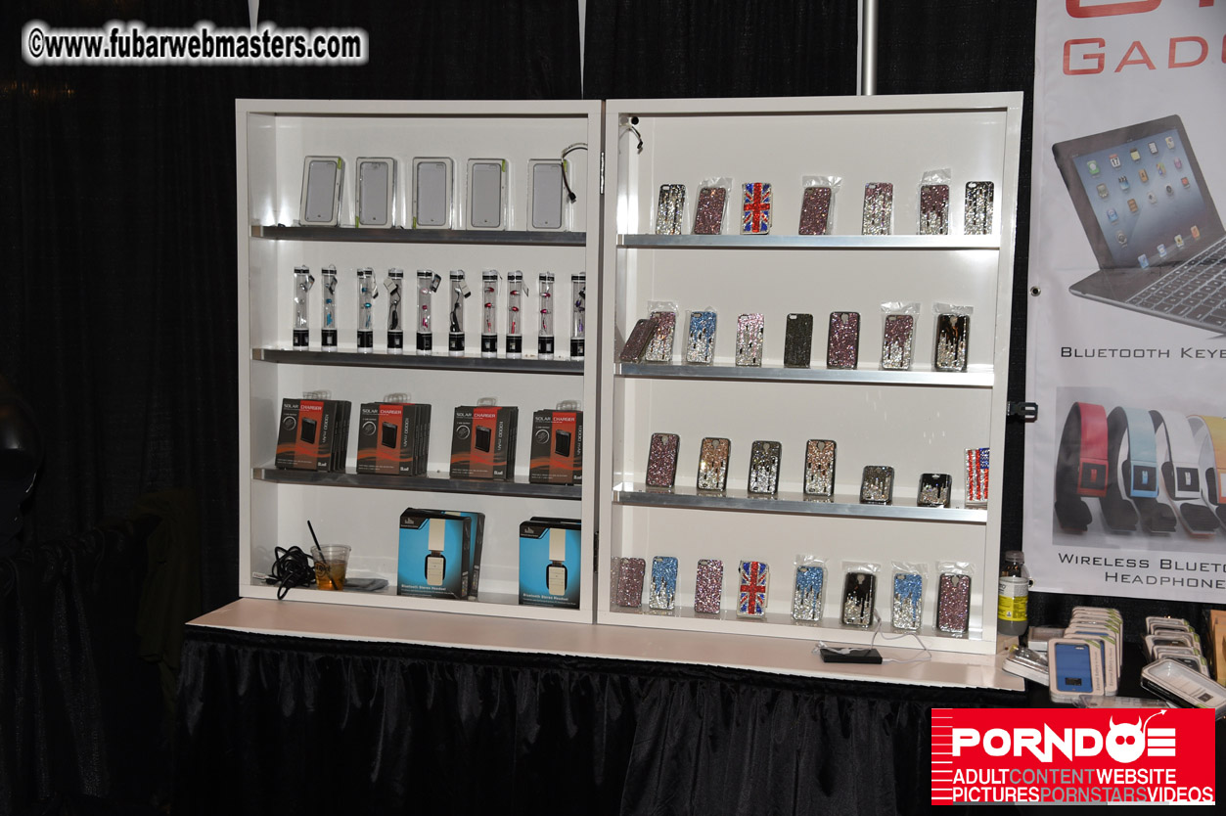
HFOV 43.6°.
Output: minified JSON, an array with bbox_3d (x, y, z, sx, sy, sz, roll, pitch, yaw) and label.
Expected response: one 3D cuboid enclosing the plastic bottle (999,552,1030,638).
[{"bbox_3d":[0.933,0.430,3.559,0.067,0.192,0.067,3,6,14],"label":"plastic bottle"}]

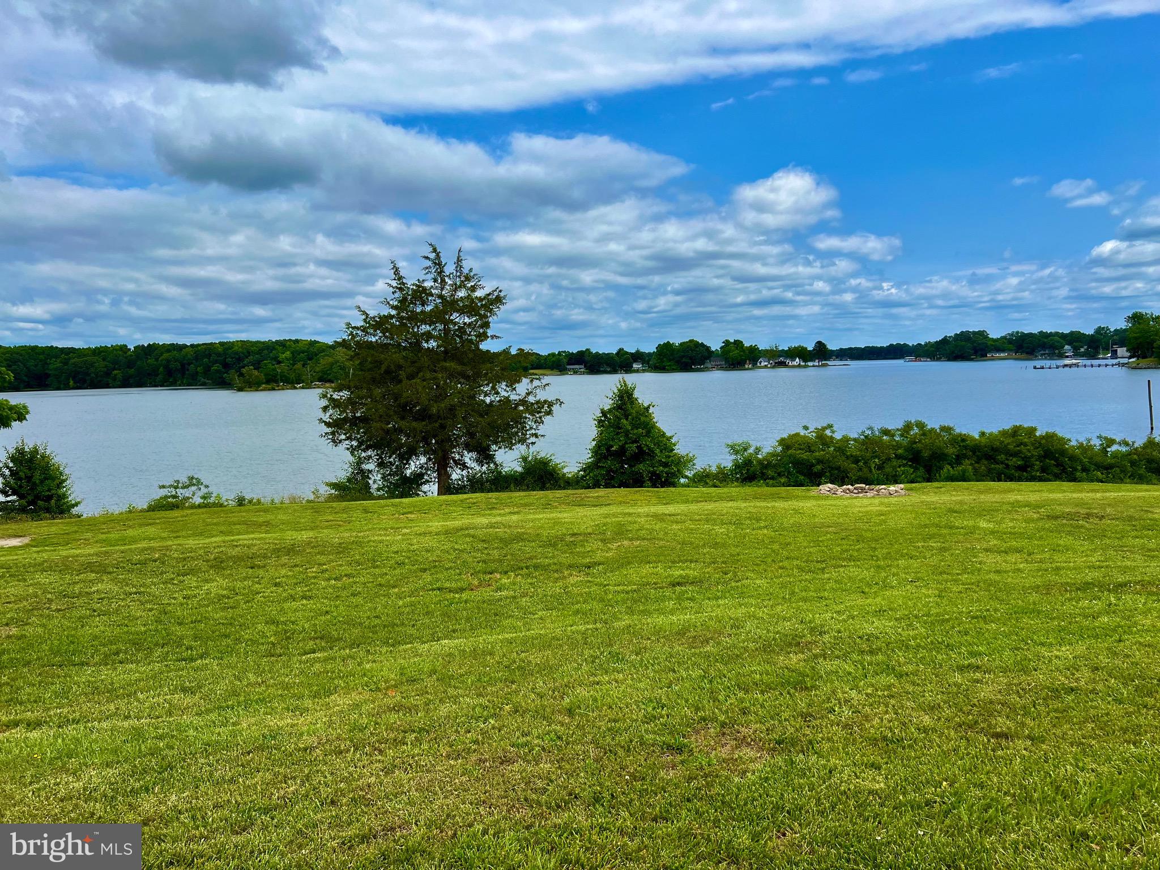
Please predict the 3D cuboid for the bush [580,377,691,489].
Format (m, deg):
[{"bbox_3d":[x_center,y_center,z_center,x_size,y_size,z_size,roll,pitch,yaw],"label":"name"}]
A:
[{"bbox_3d":[1.788,-0.043,27.500,3.547,3.432,3.400,-1,5,0],"label":"bush"}]

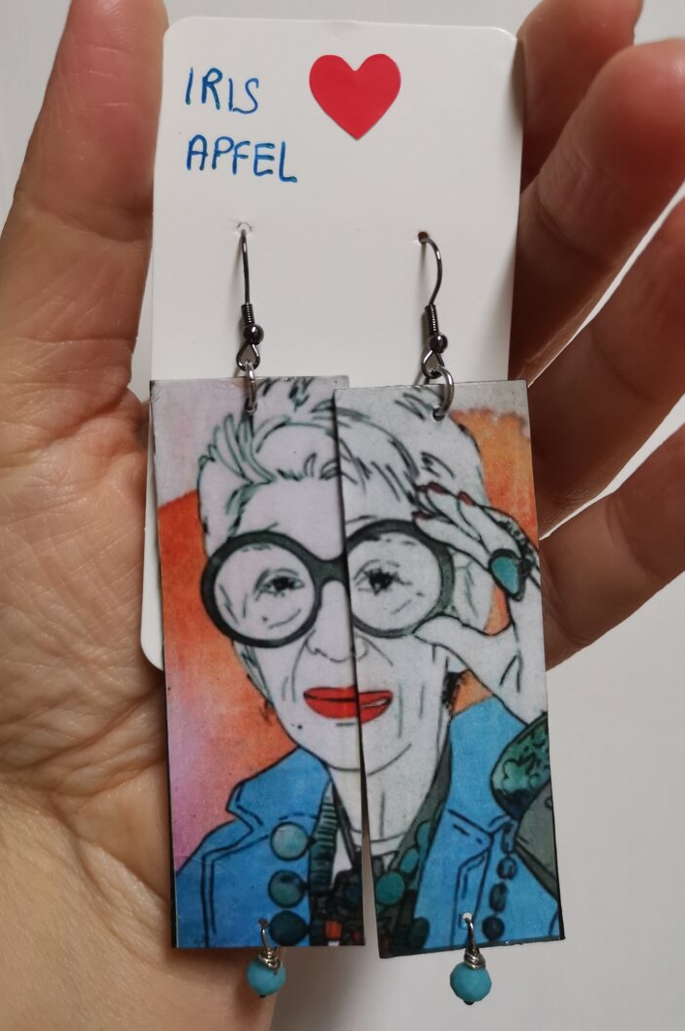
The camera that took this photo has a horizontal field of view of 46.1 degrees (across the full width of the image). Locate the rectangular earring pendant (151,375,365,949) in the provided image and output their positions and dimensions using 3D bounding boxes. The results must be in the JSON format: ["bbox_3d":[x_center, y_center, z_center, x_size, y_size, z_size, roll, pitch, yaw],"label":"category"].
[{"bbox_3d":[-0.011,0.021,0.112,0.027,0.079,0.002,-2,3,1],"label":"rectangular earring pendant"}]

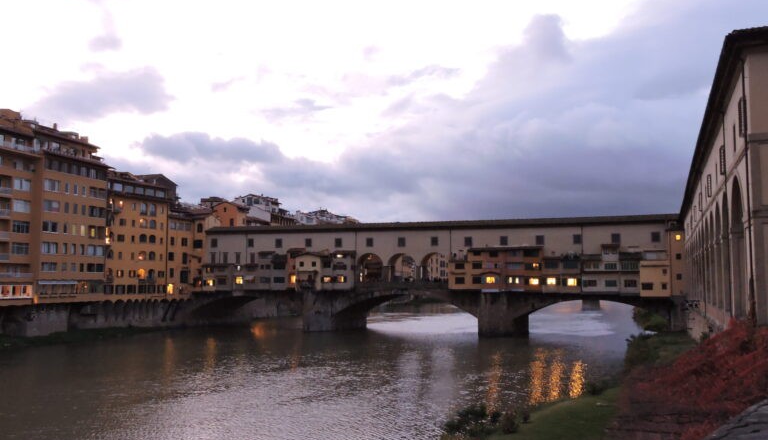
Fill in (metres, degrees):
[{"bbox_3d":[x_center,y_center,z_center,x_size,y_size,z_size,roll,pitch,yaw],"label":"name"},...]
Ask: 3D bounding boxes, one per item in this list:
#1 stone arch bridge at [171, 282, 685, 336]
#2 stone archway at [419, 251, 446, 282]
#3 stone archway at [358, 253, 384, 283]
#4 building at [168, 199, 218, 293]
[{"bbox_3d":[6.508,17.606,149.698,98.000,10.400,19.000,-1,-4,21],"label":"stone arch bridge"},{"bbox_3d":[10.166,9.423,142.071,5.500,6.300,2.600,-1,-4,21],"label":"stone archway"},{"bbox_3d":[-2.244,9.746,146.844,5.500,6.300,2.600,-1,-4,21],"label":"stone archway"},{"bbox_3d":[-44.950,7.415,158.992,11.000,20.000,12.500,-1,-4,21],"label":"building"}]

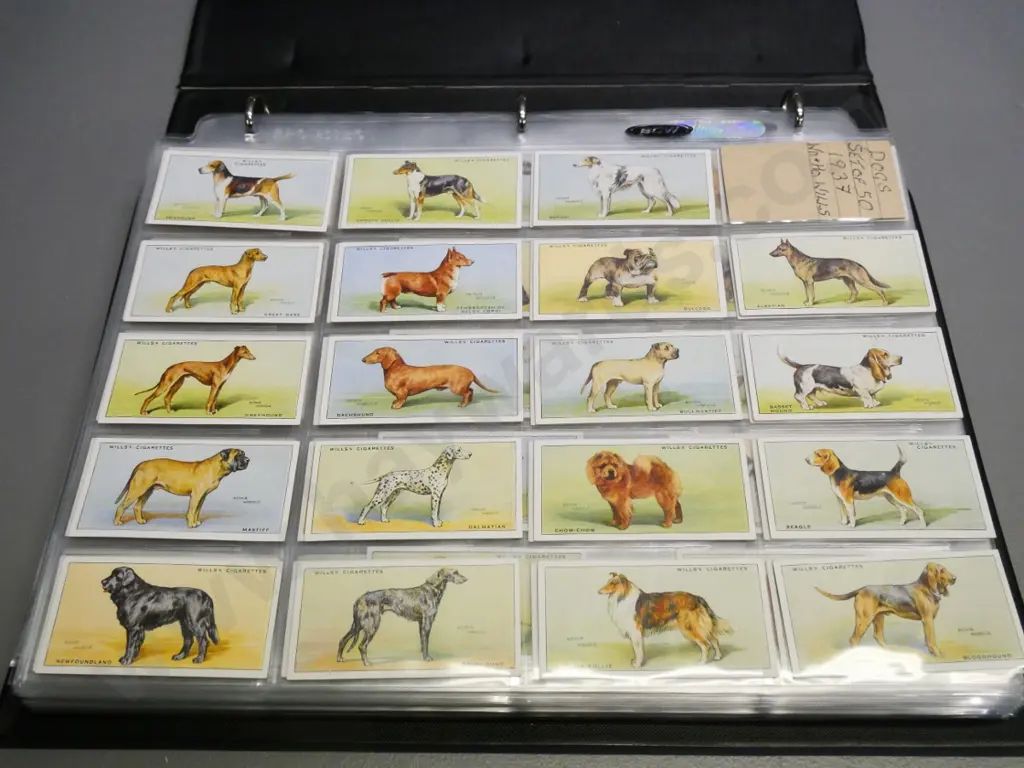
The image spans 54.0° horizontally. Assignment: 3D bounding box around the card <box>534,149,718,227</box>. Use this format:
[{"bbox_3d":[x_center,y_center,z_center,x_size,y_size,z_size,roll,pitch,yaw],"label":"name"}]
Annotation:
[{"bbox_3d":[0.042,-0.075,0.383,0.068,0.001,0.036,1,59,2],"label":"card"}]

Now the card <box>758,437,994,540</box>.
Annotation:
[{"bbox_3d":[0.113,0.032,0.313,0.067,0.001,0.036,0,60,1],"label":"card"}]

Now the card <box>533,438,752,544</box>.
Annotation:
[{"bbox_3d":[0.041,0.033,0.316,0.067,0.001,0.036,0,60,1],"label":"card"}]

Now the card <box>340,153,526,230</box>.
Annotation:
[{"bbox_3d":[-0.030,-0.073,0.378,0.067,0.001,0.036,0,60,2],"label":"card"}]

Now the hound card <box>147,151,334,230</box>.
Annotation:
[{"bbox_3d":[-0.101,-0.073,0.378,0.067,0.001,0.036,2,60,3],"label":"hound card"}]

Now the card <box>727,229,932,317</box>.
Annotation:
[{"bbox_3d":[0.114,-0.040,0.360,0.068,0.001,0.036,-1,59,1],"label":"card"}]

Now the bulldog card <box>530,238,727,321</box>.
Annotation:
[{"bbox_3d":[0.042,-0.038,0.361,0.068,0.001,0.036,-1,59,1],"label":"bulldog card"}]

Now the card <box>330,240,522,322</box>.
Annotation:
[{"bbox_3d":[-0.030,-0.037,0.358,0.067,0.001,0.036,-1,60,1],"label":"card"}]

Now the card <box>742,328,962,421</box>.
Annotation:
[{"bbox_3d":[0.113,-0.003,0.334,0.067,0.001,0.036,-1,60,1],"label":"card"}]

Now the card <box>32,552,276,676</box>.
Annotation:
[{"bbox_3d":[-0.105,0.069,0.301,0.068,0.001,0.036,1,59,2],"label":"card"}]

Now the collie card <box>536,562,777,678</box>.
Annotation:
[{"bbox_3d":[0.042,0.069,0.293,0.067,0.001,0.036,-1,60,1],"label":"collie card"}]

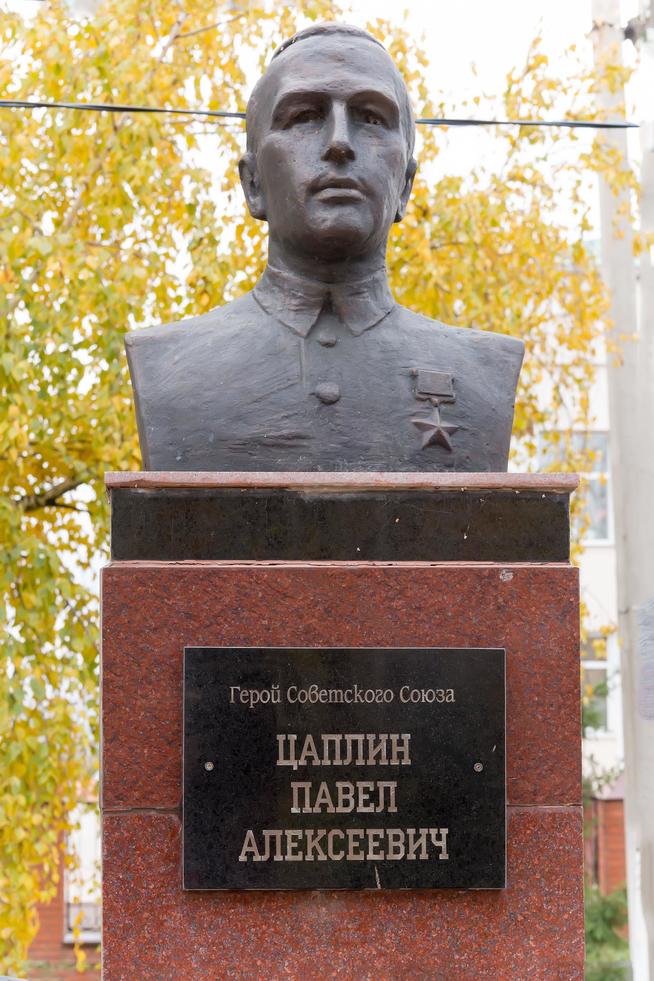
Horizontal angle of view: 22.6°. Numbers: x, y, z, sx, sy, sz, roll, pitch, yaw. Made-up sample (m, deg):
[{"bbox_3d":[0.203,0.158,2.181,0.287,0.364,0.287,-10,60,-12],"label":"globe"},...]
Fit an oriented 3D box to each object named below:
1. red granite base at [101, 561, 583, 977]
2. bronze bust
[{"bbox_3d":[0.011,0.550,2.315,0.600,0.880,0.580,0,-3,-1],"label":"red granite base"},{"bbox_3d":[-0.002,-0.340,2.369,0.565,0.672,0.360,0,-3,-1],"label":"bronze bust"}]

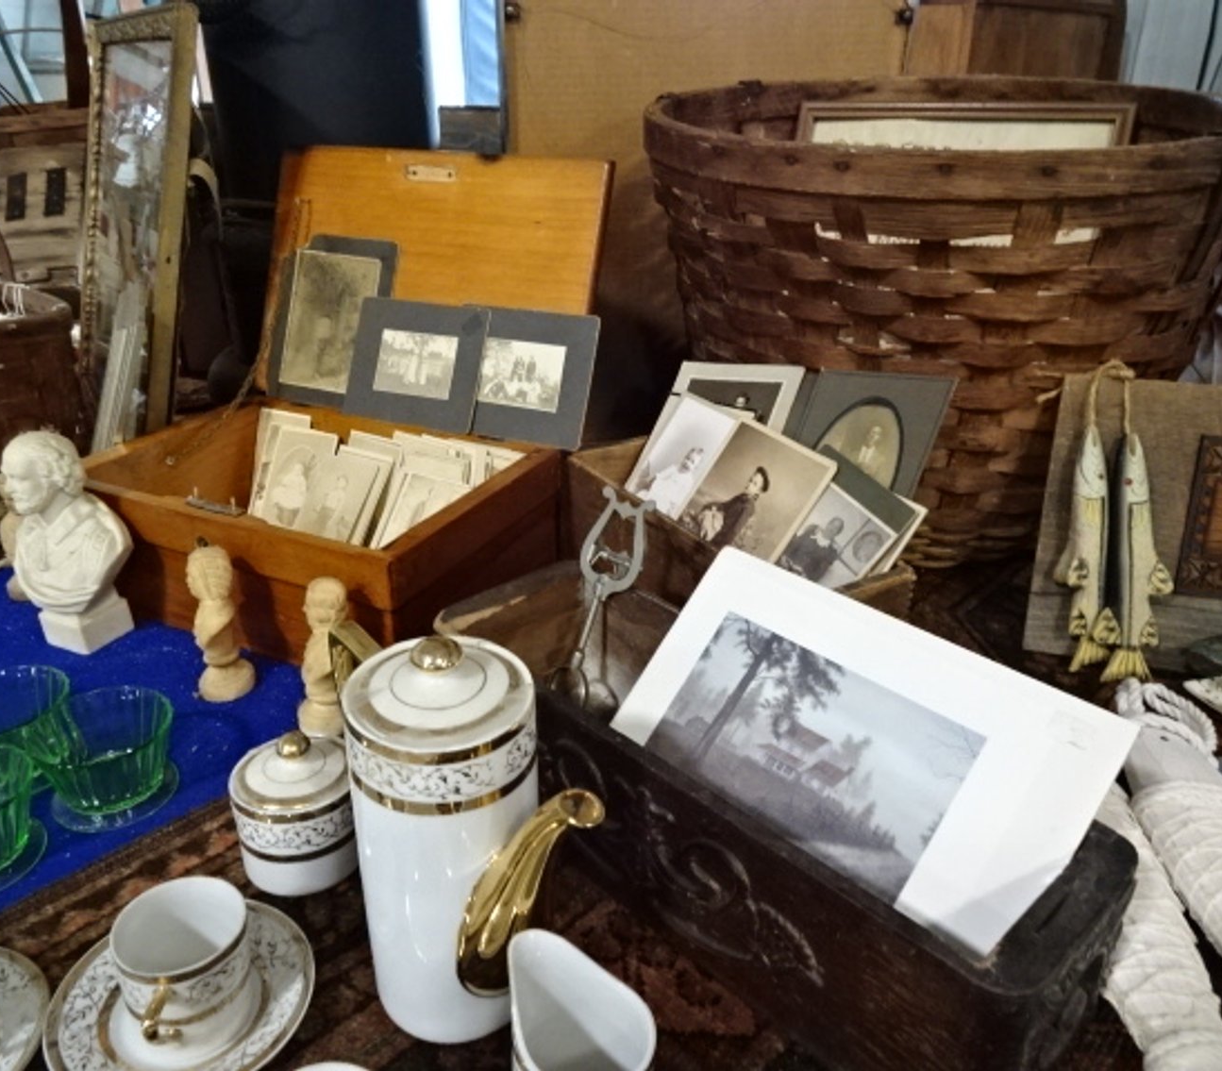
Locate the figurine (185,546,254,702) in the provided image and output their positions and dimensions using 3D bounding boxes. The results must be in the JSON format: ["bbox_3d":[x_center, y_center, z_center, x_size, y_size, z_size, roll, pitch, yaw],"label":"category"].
[{"bbox_3d":[-0.304,0.063,0.762,0.048,0.129,0.044,-1,28,-9],"label":"figurine"}]

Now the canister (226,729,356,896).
[{"bbox_3d":[-0.192,0.162,0.610,0.077,0.101,0.077,3,27,0],"label":"canister"}]

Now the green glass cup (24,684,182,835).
[{"bbox_3d":[-0.337,0.151,0.666,0.085,0.058,0.085,3,27,-1],"label":"green glass cup"}]

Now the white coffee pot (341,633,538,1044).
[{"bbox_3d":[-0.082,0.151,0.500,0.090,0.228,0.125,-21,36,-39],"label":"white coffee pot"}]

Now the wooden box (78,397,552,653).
[{"bbox_3d":[-0.267,-0.014,0.923,0.345,0.121,0.265,14,29,20],"label":"wooden box"}]

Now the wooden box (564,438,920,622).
[{"bbox_3d":[0.093,0.026,0.876,0.108,0.120,0.317,-15,32,-31],"label":"wooden box"}]

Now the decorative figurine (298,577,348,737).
[{"bbox_3d":[-0.212,0.086,0.729,0.038,0.126,0.041,-4,28,-13],"label":"decorative figurine"}]

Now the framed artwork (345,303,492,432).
[{"bbox_3d":[-0.194,-0.171,0.985,0.147,0.120,0.004,11,4,20],"label":"framed artwork"}]

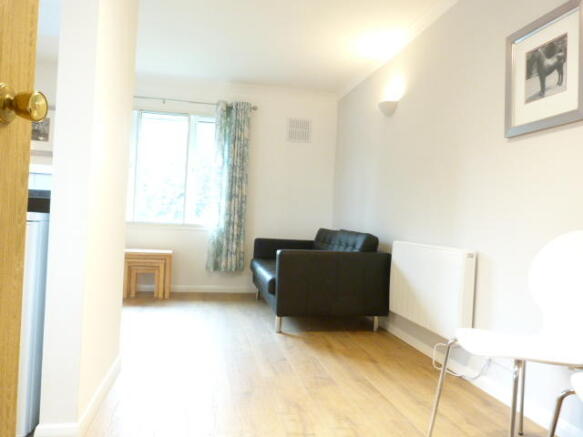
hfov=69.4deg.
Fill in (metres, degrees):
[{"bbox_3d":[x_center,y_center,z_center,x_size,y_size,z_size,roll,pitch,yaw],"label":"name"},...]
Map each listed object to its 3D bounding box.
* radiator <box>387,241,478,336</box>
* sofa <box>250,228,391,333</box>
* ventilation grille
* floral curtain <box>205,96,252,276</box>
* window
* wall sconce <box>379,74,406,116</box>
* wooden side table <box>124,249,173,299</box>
[{"bbox_3d":[0.884,0.438,2.756,0.074,0.526,0.865,3,0,-12],"label":"radiator"},{"bbox_3d":[0.173,0.486,3.889,0.932,0.778,1.436,3,0,-12],"label":"sofa"},{"bbox_3d":[0.093,-1.017,4.881,0.275,0.268,0.025,3,0,-12],"label":"ventilation grille"},{"bbox_3d":[-0.689,-0.350,4.638,0.406,1.864,0.111,3,0,-12],"label":"floral curtain"},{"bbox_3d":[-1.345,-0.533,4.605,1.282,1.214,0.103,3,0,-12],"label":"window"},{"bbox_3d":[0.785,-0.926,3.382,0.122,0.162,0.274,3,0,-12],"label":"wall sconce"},{"bbox_3d":[-1.473,0.574,4.370,0.485,0.459,0.333,3,0,-12],"label":"wooden side table"}]

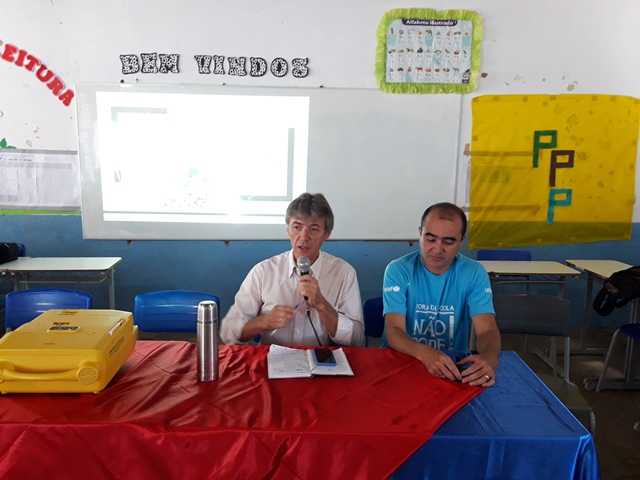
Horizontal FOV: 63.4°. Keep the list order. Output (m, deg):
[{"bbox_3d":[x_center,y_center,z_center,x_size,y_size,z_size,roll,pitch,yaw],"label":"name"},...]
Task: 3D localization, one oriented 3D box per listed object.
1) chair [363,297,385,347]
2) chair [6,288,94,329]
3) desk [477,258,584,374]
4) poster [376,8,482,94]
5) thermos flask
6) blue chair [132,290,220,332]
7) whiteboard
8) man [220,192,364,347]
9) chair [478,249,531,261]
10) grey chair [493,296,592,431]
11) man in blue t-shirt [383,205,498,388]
[{"bbox_3d":[0.402,0.700,2.309,0.430,0.830,0.510,1,9,0],"label":"chair"},{"bbox_3d":[-1.288,0.674,2.328,0.430,0.835,0.510,1,9,0],"label":"chair"},{"bbox_3d":[1.499,0.545,3.831,0.610,0.710,0.480,1,9,4],"label":"desk"},{"bbox_3d":[0.877,-1.510,4.147,0.846,0.652,0.040,0,9,-3],"label":"poster"},{"bbox_3d":[-0.353,0.319,1.626,0.066,0.250,0.066,1,9,0],"label":"thermos flask"},{"bbox_3d":[-0.698,0.679,2.358,0.430,0.830,0.510,1,9,0],"label":"blue chair"},{"bbox_3d":[-0.382,-0.611,4.239,3.091,1.236,0.030,0,9,-3],"label":"whiteboard"},{"bbox_3d":[-0.106,0.487,2.035,0.580,1.320,0.740,1,9,5],"label":"man"},{"bbox_3d":[1.414,0.489,3.893,0.430,0.800,0.510,1,9,3],"label":"chair"},{"bbox_3d":[0.932,0.701,2.308,0.430,0.840,0.520,2,9,7],"label":"grey chair"},{"bbox_3d":[0.474,0.511,2.017,0.520,1.290,0.780,2,9,7],"label":"man in blue t-shirt"}]

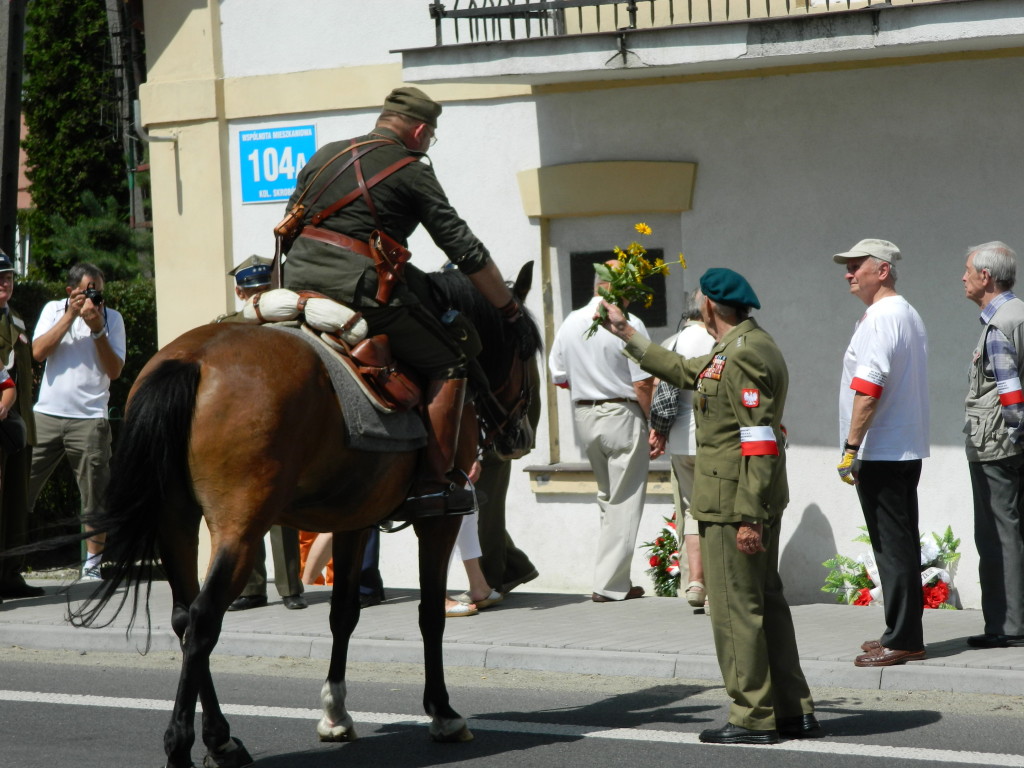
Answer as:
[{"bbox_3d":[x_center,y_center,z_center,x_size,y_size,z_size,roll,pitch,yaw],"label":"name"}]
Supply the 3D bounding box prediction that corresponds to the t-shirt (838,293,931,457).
[{"bbox_3d":[1.509,-0.024,15.500,0.330,0.680,0.500,-2,2,7],"label":"t-shirt"}]

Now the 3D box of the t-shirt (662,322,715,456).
[{"bbox_3d":[0.881,0.025,17.550,0.430,0.620,0.260,-2,2,14],"label":"t-shirt"}]

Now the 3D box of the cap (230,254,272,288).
[{"bbox_3d":[-1.244,-0.545,18.580,0.260,0.160,0.270,-10,5,-22],"label":"cap"}]

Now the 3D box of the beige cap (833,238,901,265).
[{"bbox_3d":[1.438,-0.531,15.480,0.275,0.120,0.180,-2,2,3],"label":"beige cap"}]

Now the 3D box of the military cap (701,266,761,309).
[{"bbox_3d":[0.782,-0.340,13.660,0.240,0.130,0.220,14,4,38],"label":"military cap"}]

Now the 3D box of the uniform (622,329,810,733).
[{"bbox_3d":[0.761,0.504,13.800,0.660,1.480,0.520,-3,2,-21],"label":"uniform"}]

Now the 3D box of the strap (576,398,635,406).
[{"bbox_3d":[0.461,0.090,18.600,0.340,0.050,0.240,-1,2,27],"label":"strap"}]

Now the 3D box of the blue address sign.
[{"bbox_3d":[-1.223,-1.151,20.057,0.560,0.390,0.020,0,3,40],"label":"blue address sign"}]

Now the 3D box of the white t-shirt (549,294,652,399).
[{"bbox_3d":[0.427,-0.171,18.420,0.465,0.510,0.260,-1,2,21],"label":"white t-shirt"}]

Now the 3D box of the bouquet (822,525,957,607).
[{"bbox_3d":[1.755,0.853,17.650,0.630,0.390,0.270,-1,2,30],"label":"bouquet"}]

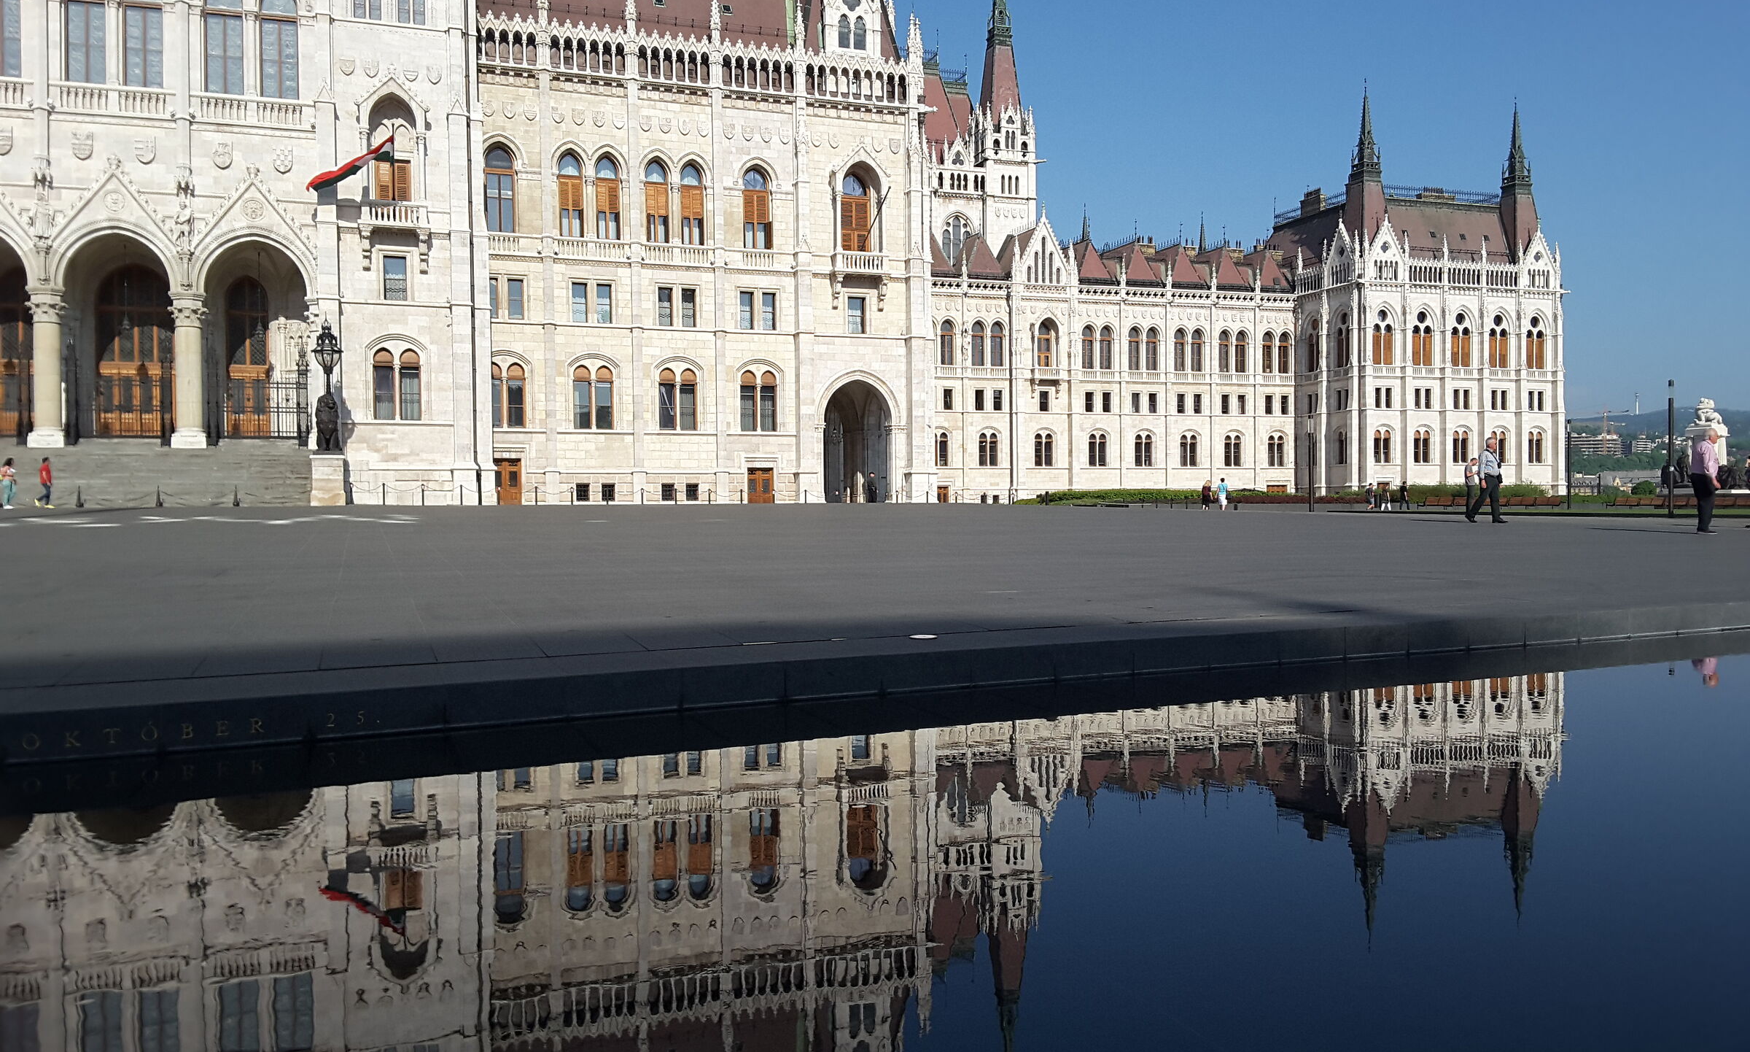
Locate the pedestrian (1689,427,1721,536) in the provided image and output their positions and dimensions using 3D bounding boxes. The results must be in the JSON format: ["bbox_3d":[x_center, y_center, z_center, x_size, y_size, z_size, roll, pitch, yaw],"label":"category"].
[{"bbox_3d":[13.638,-0.729,25.700,0.420,1.720,0.520,0,0,7],"label":"pedestrian"}]

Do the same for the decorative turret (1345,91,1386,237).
[{"bbox_3d":[48.198,-35.568,153.855,3.000,15.000,3.000,-1,0,-22],"label":"decorative turret"}]

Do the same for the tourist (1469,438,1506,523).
[{"bbox_3d":[12.345,-0.921,31.600,0.720,1.730,0.560,0,0,13],"label":"tourist"}]

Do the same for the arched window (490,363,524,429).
[{"bbox_3d":[-18.280,-6.466,77.608,1.900,3.250,0.350,-1,0,-22],"label":"arched window"}]

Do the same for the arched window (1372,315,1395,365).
[{"bbox_3d":[49.157,-18.016,151.515,2.700,4.900,0.450,-1,0,-22],"label":"arched window"}]

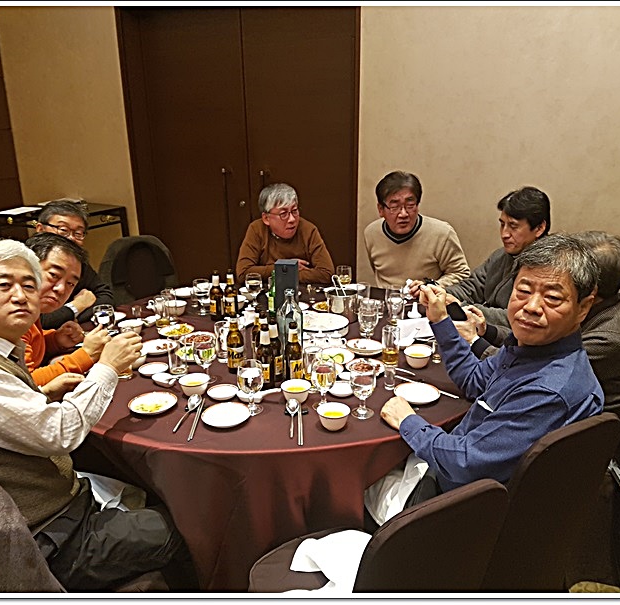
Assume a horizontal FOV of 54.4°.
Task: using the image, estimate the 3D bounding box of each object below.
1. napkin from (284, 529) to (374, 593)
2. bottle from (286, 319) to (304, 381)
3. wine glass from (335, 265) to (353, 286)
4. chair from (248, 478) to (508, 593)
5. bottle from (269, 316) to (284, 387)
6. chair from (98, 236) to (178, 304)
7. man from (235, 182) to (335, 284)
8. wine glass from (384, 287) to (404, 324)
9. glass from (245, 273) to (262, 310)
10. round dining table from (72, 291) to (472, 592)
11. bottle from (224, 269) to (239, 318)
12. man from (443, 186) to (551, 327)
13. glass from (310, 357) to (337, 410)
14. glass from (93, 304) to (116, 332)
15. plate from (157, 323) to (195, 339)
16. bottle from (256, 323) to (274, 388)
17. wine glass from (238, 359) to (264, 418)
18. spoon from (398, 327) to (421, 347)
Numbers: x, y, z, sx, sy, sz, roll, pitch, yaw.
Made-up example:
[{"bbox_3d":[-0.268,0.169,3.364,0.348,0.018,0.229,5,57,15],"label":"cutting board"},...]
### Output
[{"bbox_3d":[0.067,0.700,1.547,0.260,0.070,0.290,-1,18,0],"label":"napkin"},{"bbox_3d":[-0.050,0.166,1.995,0.060,0.218,0.060,-1,18,0],"label":"bottle"},{"bbox_3d":[0.172,-0.110,2.997,0.079,0.152,0.079,-1,17,0],"label":"wine glass"},{"bbox_3d":[0.133,0.739,1.488,0.470,0.910,0.570,-13,21,-33],"label":"chair"},{"bbox_3d":[-0.105,0.146,1.902,0.058,0.212,0.058,-1,18,0],"label":"bottle"},{"bbox_3d":[-0.783,0.155,3.241,0.460,0.960,0.580,-12,22,-31],"label":"chair"},{"bbox_3d":[-0.120,-0.015,3.175,0.540,1.220,0.720,-1,18,-3],"label":"man"},{"bbox_3d":[0.369,0.011,2.587,0.078,0.158,0.078,-1,17,0],"label":"wine glass"},{"bbox_3d":[-0.257,-0.053,2.770,0.075,0.155,0.075,-1,18,0],"label":"glass"},{"bbox_3d":[-0.123,0.484,2.413,1.620,0.750,1.620,-1,18,0],"label":"round dining table"},{"bbox_3d":[-0.358,-0.043,2.692,0.061,0.222,0.061,-4,18,-11],"label":"bottle"},{"bbox_3d":[0.834,0.159,2.611,0.760,1.280,0.540,-6,19,-16],"label":"man"},{"bbox_3d":[0.041,0.248,1.849,0.077,0.153,0.077,-1,18,0],"label":"glass"},{"bbox_3d":[-0.830,0.089,2.414,0.081,0.152,0.081,-1,17,0],"label":"glass"},{"bbox_3d":[-0.509,0.114,2.299,0.143,0.030,0.143,-1,18,0],"label":"plate"},{"bbox_3d":[-0.146,0.172,1.984,0.060,0.218,0.060,-1,18,0],"label":"bottle"},{"bbox_3d":[-0.166,0.240,1.707,0.075,0.158,0.075,-1,18,0],"label":"wine glass"},{"bbox_3d":[0.379,0.131,2.349,0.135,0.045,0.045,-14,22,-34],"label":"spoon"}]

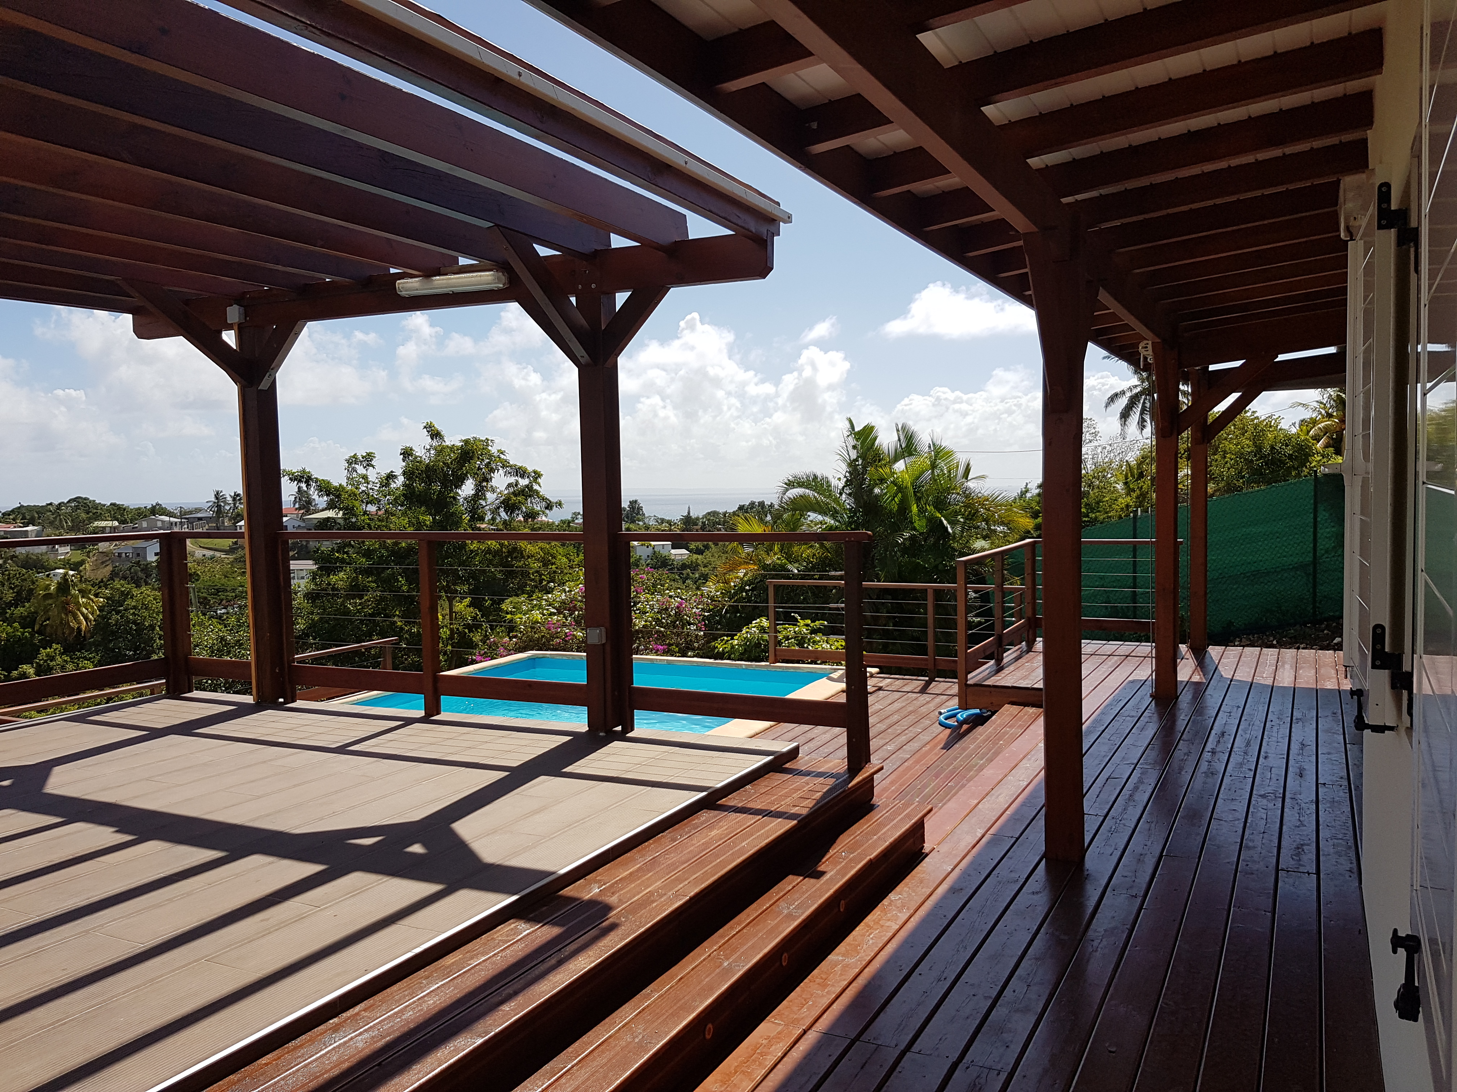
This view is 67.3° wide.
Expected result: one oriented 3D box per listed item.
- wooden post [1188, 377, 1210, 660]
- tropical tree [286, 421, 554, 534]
[{"bbox_3d":[4.262,-0.322,9.892,0.140,2.537,0.140,0,4,28],"label":"wooden post"},{"bbox_3d":[-4.808,0.299,17.635,4.254,4.594,4.000,-2,3,-15],"label":"tropical tree"}]

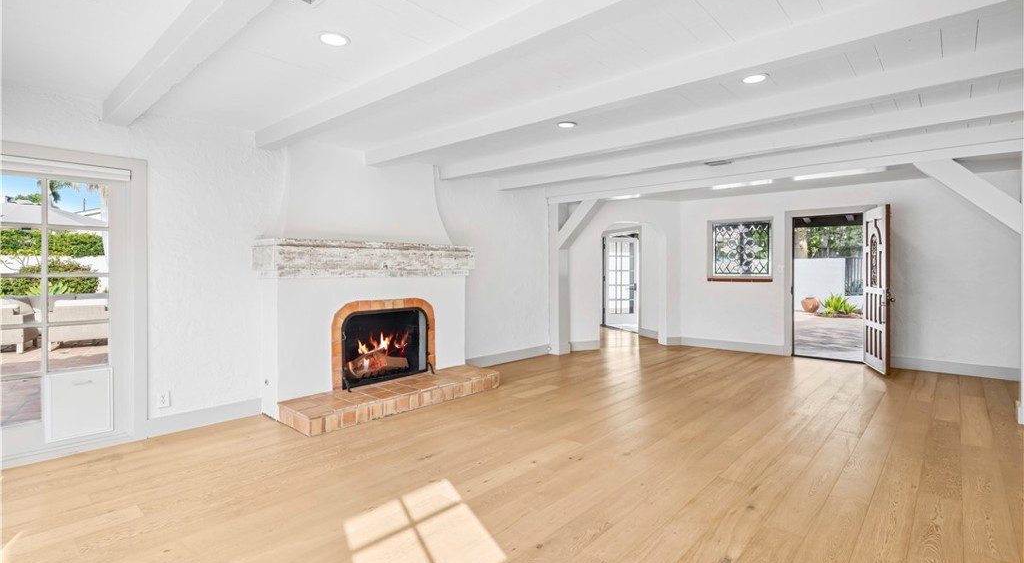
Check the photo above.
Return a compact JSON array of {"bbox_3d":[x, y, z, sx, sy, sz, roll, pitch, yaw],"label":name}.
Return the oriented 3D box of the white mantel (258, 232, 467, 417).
[{"bbox_3d":[-1.356,0.397,4.957,0.433,1.546,2.274,1,2,41],"label":"white mantel"}]

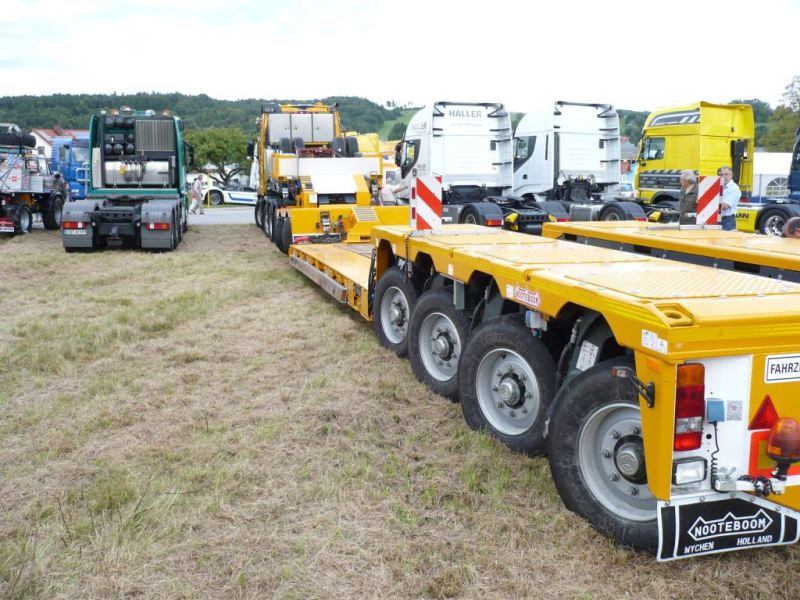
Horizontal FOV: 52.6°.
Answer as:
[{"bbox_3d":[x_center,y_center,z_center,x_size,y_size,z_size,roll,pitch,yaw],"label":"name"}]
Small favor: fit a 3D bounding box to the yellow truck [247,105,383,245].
[{"bbox_3d":[-2.899,-4.004,24.999,2.600,4.000,8.400,-2,9,-13],"label":"yellow truck"}]

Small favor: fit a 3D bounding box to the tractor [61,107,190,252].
[{"bbox_3d":[-7.341,-3.459,22.343,2.580,3.700,7.600,-2,9,-12],"label":"tractor"}]

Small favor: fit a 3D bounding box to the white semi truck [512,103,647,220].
[{"bbox_3d":[5.521,-3.628,22.870,2.540,3.880,5.870,-5,10,-29],"label":"white semi truck"}]

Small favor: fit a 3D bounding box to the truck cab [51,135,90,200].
[{"bbox_3d":[-12.282,-4.952,32.259,2.500,2.850,2.200,-7,11,-38],"label":"truck cab"}]

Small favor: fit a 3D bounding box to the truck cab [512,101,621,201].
[{"bbox_3d":[4.777,-4.215,24.138,2.540,3.070,2.500,-5,10,-29],"label":"truck cab"}]

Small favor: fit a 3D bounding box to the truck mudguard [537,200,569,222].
[{"bbox_3d":[3.864,-2.270,21.120,0.620,0.600,1.200,-3,9,-22],"label":"truck mudguard"}]

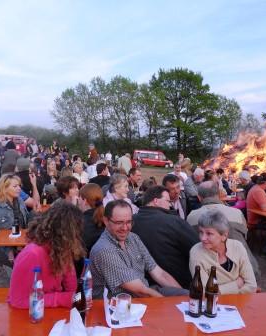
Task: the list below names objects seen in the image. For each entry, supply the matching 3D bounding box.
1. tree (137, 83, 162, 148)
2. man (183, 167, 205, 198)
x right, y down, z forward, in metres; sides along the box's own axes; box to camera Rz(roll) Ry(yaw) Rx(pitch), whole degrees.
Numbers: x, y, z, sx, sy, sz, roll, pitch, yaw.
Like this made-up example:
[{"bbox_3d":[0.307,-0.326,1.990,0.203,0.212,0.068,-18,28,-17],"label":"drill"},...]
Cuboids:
[{"bbox_3d":[2.656,-7.807,50.000,4.400,12.200,4.400,1,4,0],"label":"tree"},{"bbox_3d":[1.030,0.636,4.956,0.750,1.280,0.520,2,5,30],"label":"man"}]

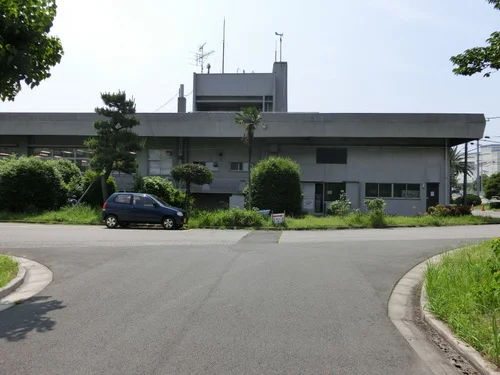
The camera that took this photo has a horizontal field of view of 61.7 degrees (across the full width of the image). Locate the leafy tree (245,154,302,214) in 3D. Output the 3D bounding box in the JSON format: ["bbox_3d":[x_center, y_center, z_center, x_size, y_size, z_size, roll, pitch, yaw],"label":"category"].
[{"bbox_3d":[1.220,0.054,22.286,2.900,3.250,2.700,1,0,6],"label":"leafy tree"}]

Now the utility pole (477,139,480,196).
[{"bbox_3d":[30.547,-2.570,56.000,0.320,10.300,0.320,1,-1,3],"label":"utility pole"}]

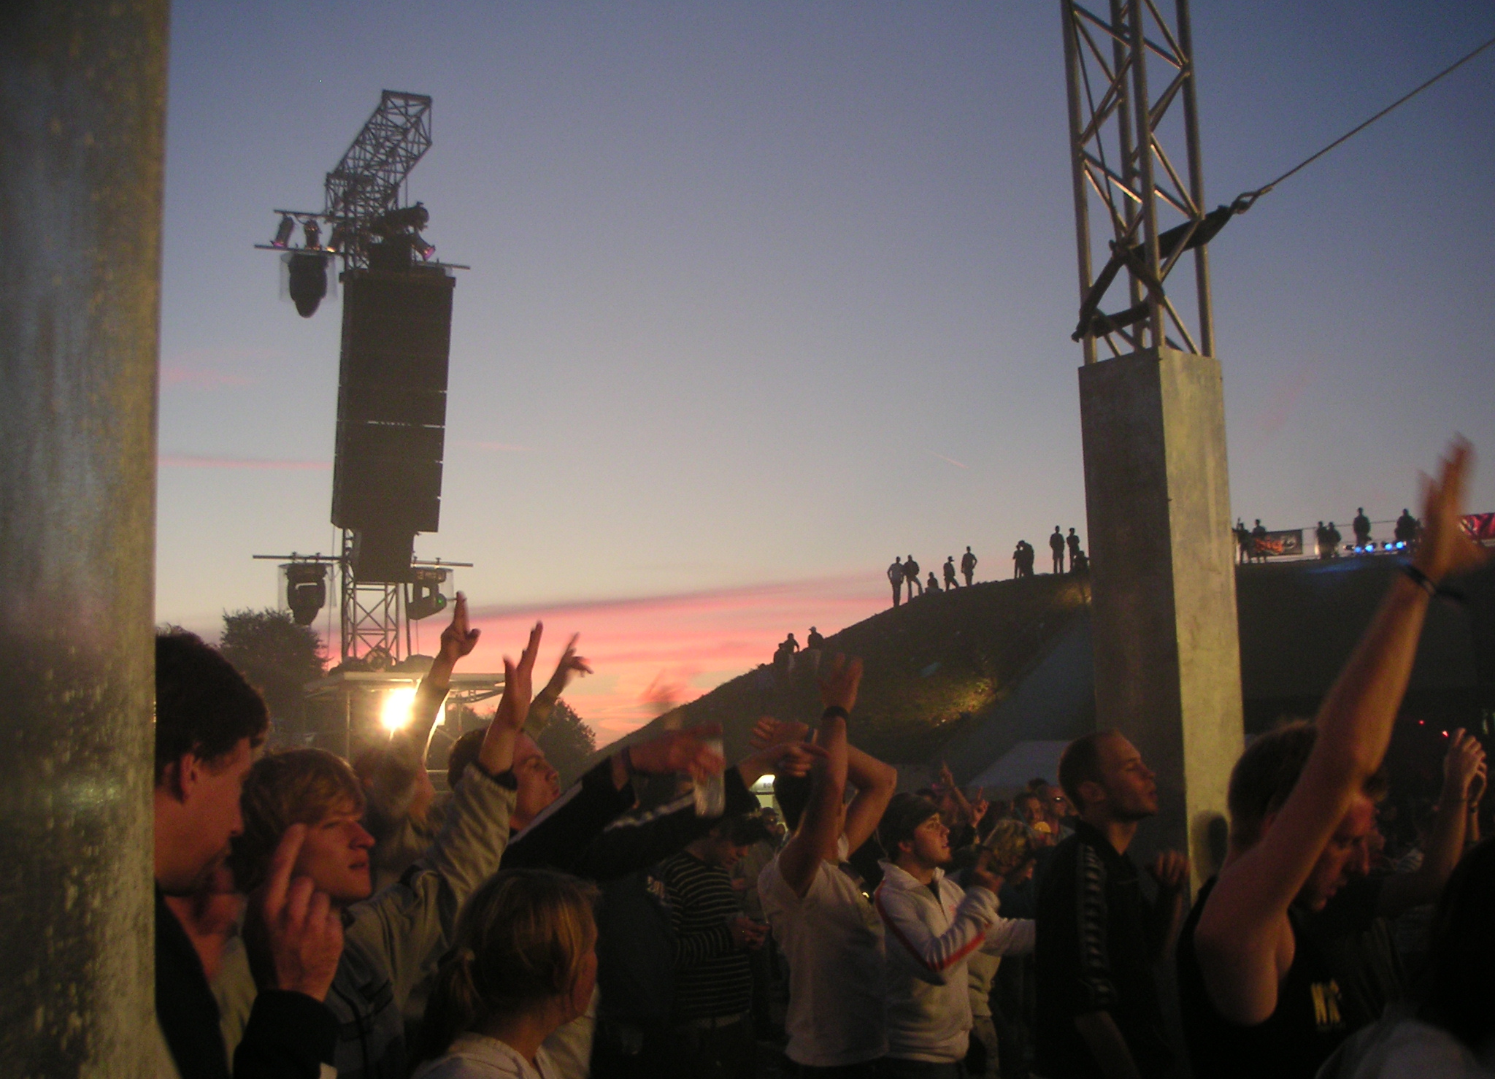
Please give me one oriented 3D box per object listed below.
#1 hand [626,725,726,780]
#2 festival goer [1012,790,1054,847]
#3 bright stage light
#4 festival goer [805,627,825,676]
[{"bbox_3d":[-0.145,0.442,3.400,0.195,0.110,0.100,0,-8,-9],"label":"hand"},{"bbox_3d":[2.242,2.824,12.882,0.380,1.660,0.520,-9,-11,44],"label":"festival goer"},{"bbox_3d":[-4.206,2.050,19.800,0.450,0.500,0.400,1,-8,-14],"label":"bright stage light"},{"bbox_3d":[2.477,4.099,60.000,0.360,1.750,0.520,4,-9,-30],"label":"festival goer"}]

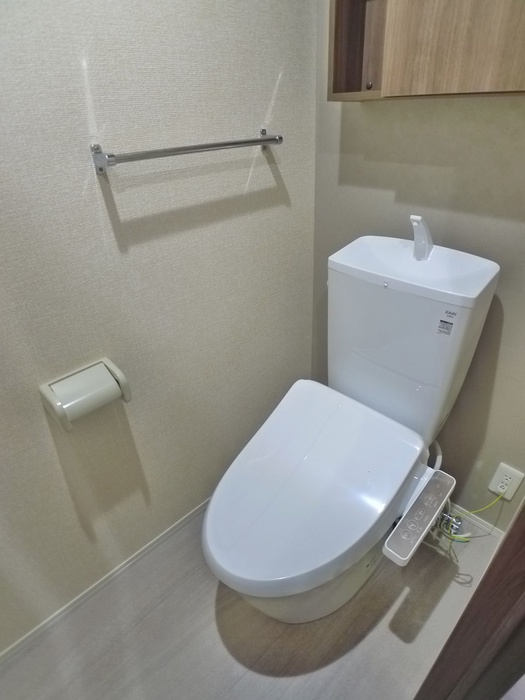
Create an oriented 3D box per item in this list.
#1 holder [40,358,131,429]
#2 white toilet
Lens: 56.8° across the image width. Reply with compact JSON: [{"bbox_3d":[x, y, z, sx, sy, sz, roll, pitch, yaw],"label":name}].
[{"bbox_3d":[-0.376,0.100,1.056,0.095,0.086,0.164,24,38,38],"label":"holder"},{"bbox_3d":[0.189,0.221,1.175,0.456,0.936,0.813,24,38,38],"label":"white toilet"}]

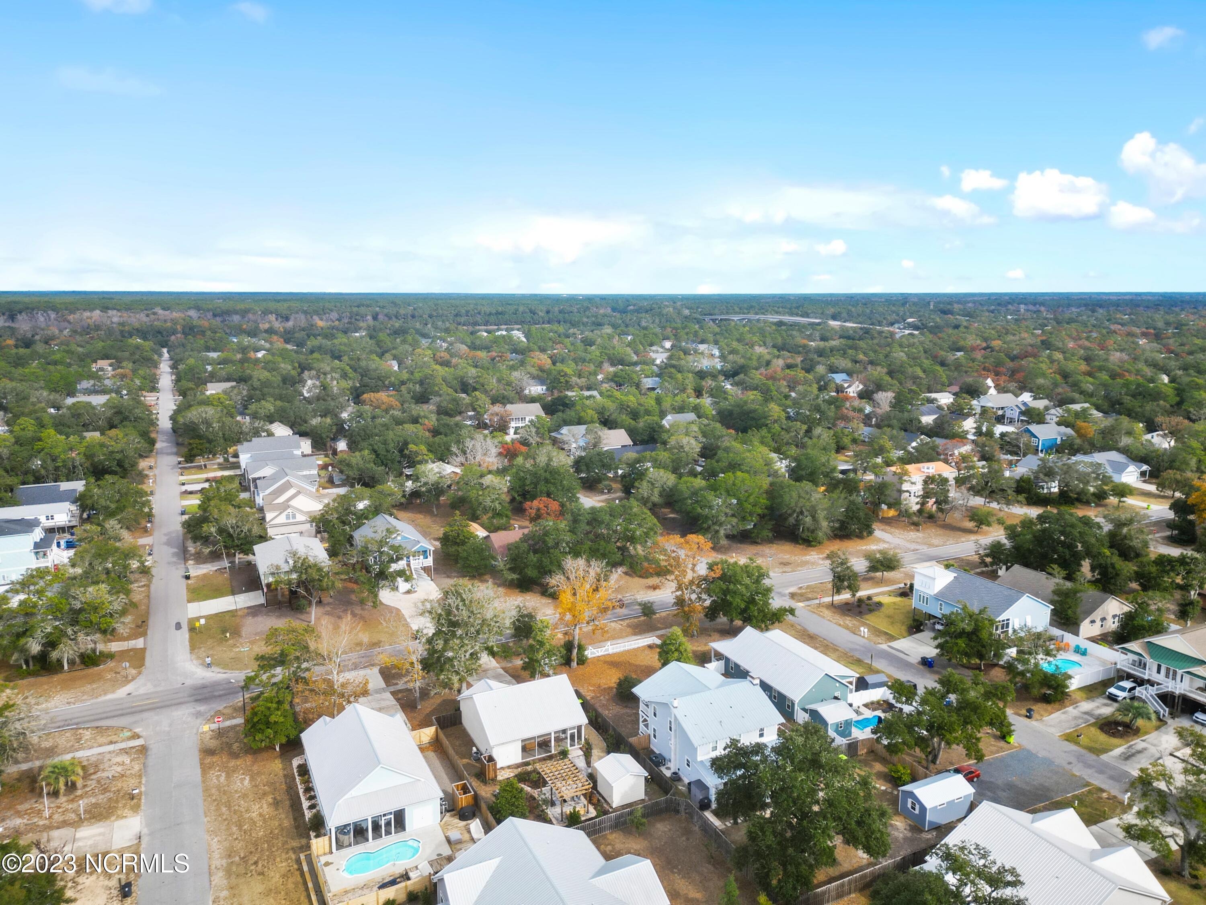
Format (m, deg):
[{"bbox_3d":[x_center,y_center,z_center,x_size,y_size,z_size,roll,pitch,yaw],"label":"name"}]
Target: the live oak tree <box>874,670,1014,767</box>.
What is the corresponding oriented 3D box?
[{"bbox_3d":[37.954,30.395,93.671,14.425,10.563,14.425,-6,12,-26],"label":"live oak tree"}]

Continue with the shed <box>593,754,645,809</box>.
[{"bbox_3d":[1.959,34.935,89.177,4.300,3.300,4.300,-6,12,-26],"label":"shed"}]

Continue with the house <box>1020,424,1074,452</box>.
[{"bbox_3d":[146.743,-4.517,278.198,17.200,8.700,10.700,-6,12,-26],"label":"house"}]

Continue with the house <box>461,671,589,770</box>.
[{"bbox_3d":[-9.954,31.051,101.728,11.900,6.100,12.400,-6,12,-26],"label":"house"}]

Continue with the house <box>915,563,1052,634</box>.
[{"bbox_3d":[57.544,23.500,127.822,11.800,9.400,16.000,-5,12,-26],"label":"house"}]

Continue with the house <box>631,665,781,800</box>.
[{"bbox_3d":[12.234,30.428,94.168,11.500,8.500,16.700,-5,12,-26],"label":"house"}]

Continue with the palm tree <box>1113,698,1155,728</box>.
[{"bbox_3d":[65.195,32.211,102.731,4.409,3.585,4.409,-6,12,-26],"label":"palm tree"}]

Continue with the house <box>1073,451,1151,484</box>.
[{"bbox_3d":[144.419,3.356,239.718,14.000,6.600,18.000,-5,12,-26],"label":"house"}]

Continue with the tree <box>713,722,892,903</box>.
[{"bbox_3d":[18.221,32.263,75.499,15.500,12.000,16.000,0,11,0],"label":"tree"}]

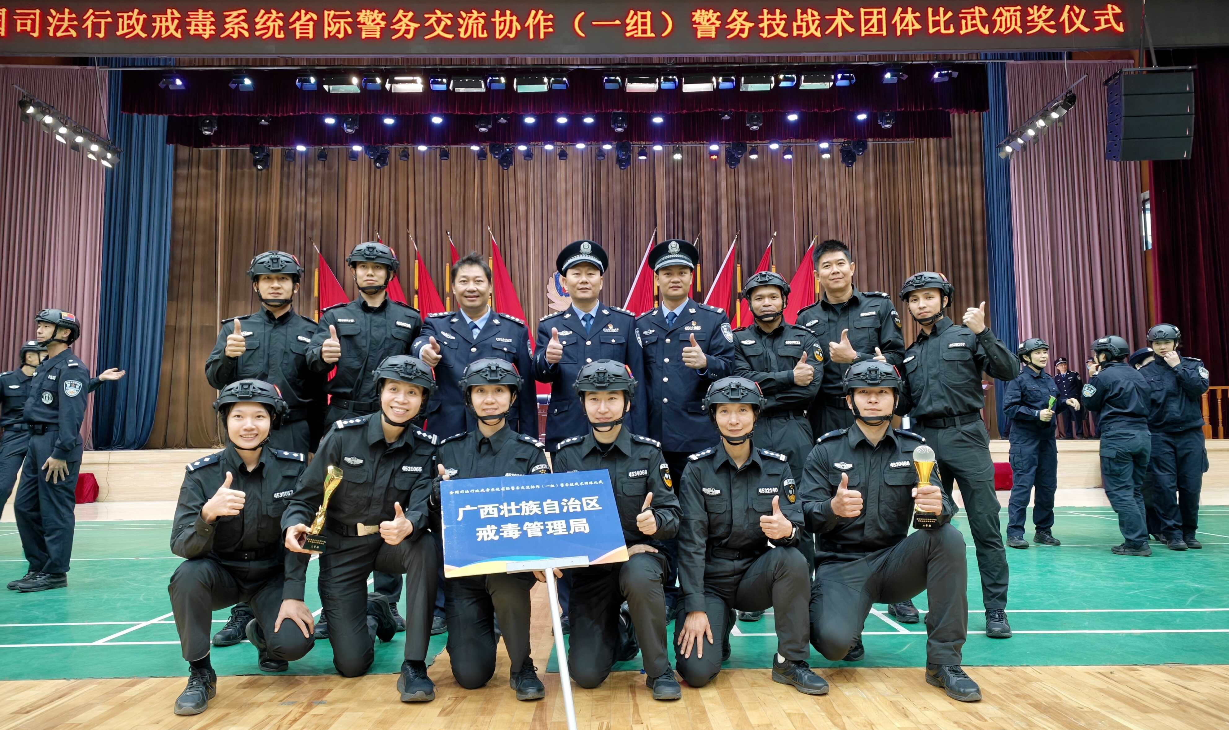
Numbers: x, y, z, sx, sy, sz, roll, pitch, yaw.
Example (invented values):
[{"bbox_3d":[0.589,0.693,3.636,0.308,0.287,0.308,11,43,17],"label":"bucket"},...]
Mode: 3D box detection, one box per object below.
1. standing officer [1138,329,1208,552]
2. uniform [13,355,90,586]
[{"bbox_3d":[4.368,0.550,6.421,0.490,1.720,0.380,-4,-6,32],"label":"standing officer"},{"bbox_3d":[-3.522,0.610,5.112,0.470,1.452,0.333,-5,-7,40],"label":"uniform"}]

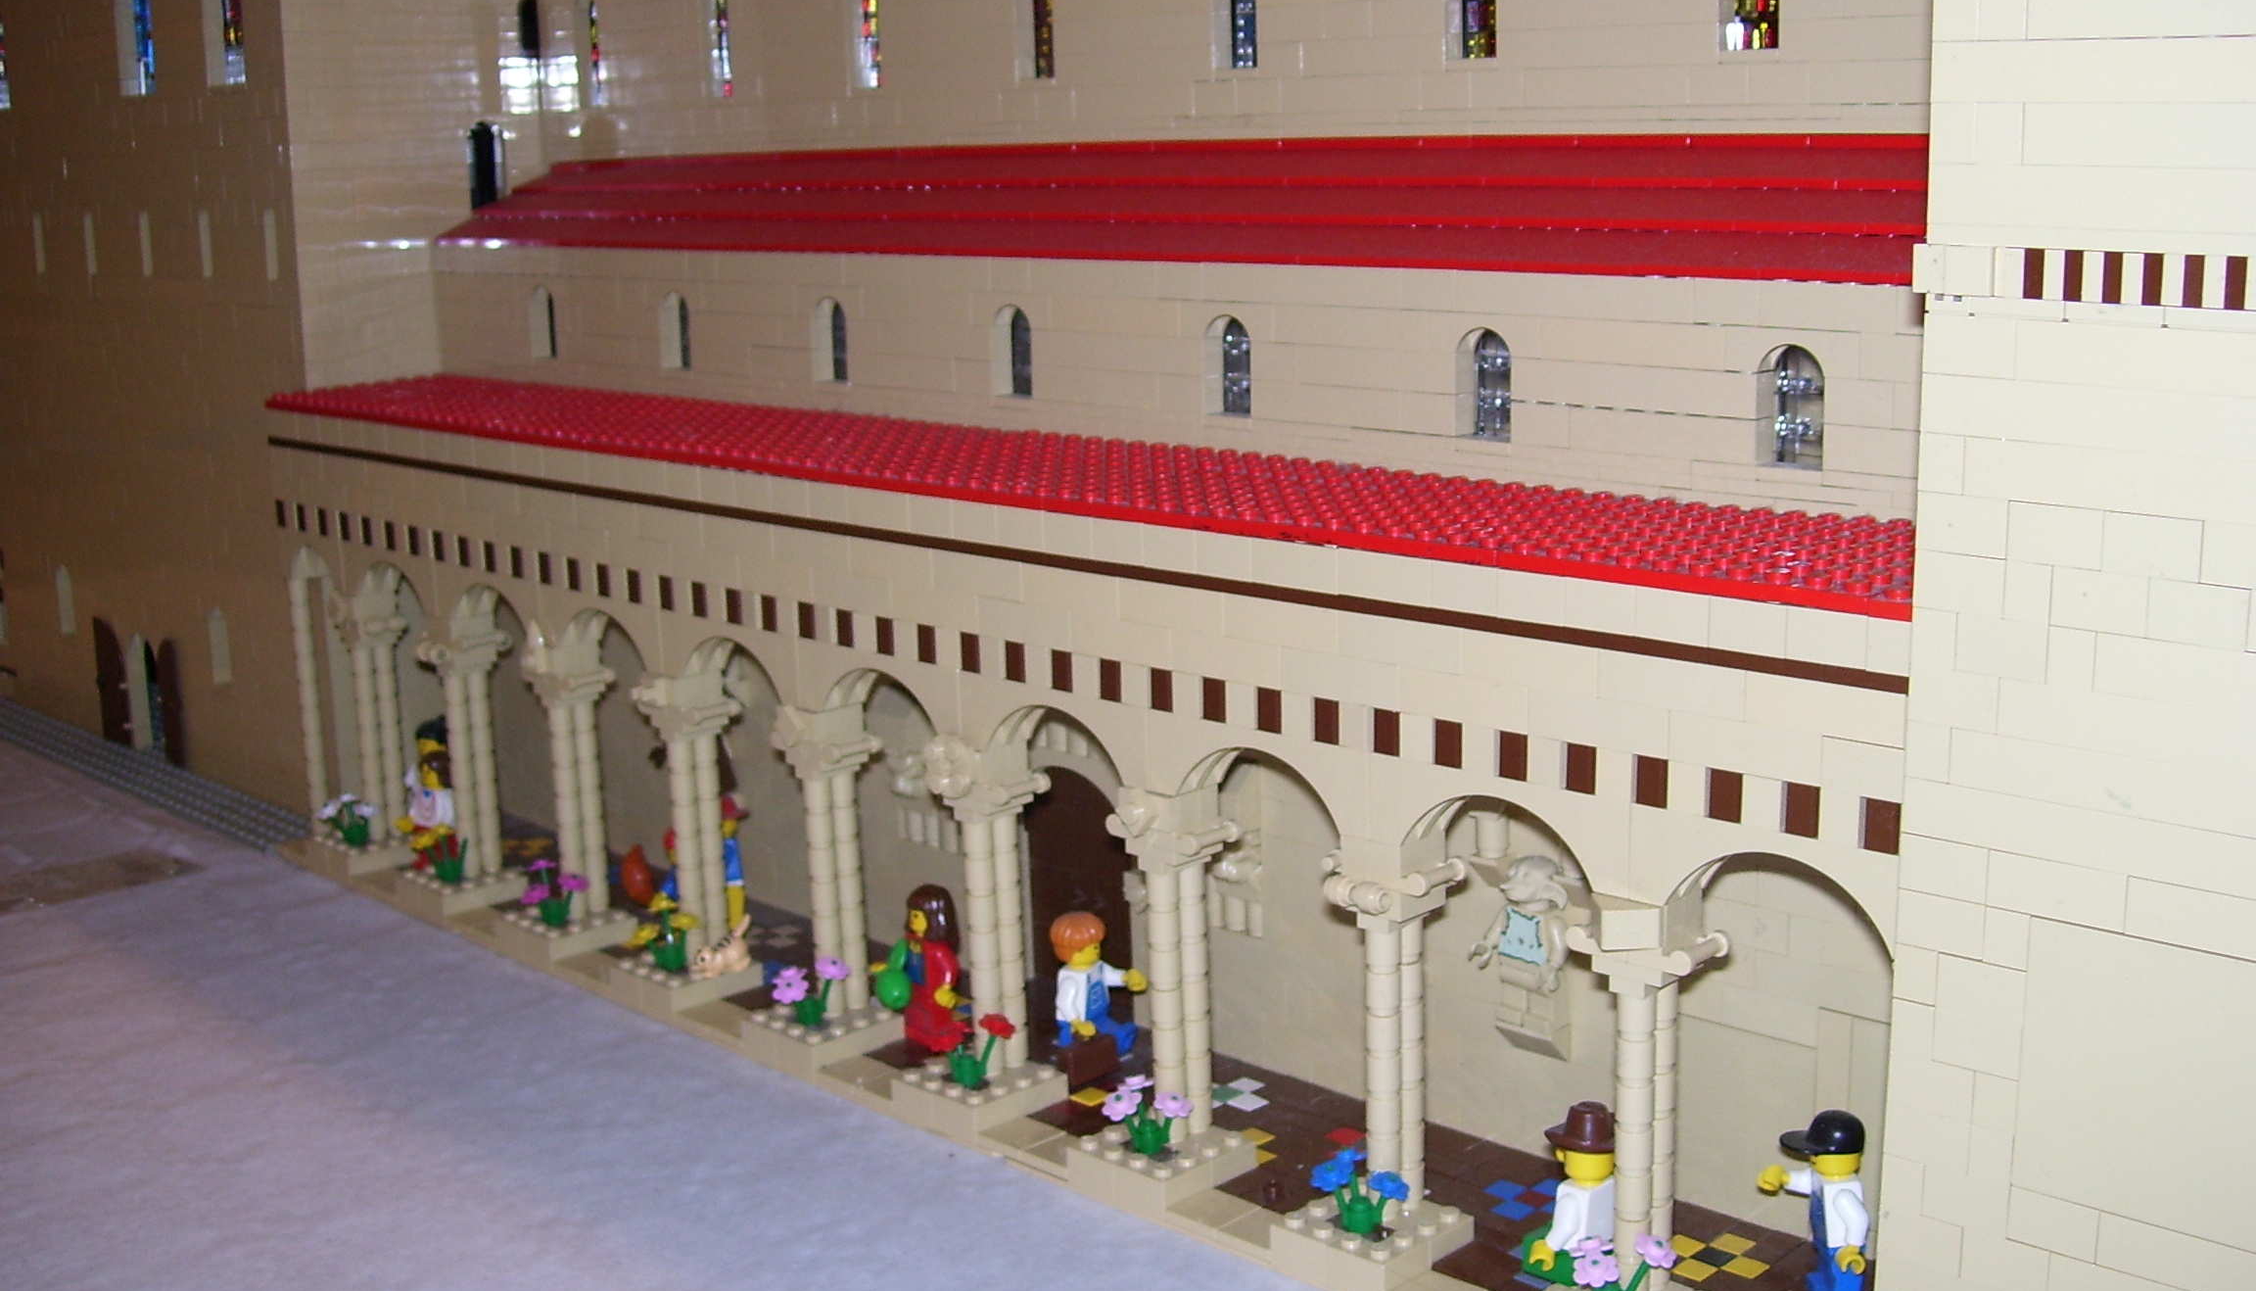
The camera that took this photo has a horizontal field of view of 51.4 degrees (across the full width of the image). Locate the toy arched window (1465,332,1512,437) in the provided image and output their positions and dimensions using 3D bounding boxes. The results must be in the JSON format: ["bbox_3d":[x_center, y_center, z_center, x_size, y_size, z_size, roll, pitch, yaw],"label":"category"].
[{"bbox_3d":[0.085,-0.061,0.547,0.016,0.026,0.007,10,19,43],"label":"toy arched window"}]

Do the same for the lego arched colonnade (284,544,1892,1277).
[{"bbox_3d":[-0.077,0.052,0.633,0.610,0.104,0.026,10,17,43],"label":"lego arched colonnade"}]

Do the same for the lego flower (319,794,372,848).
[{"bbox_3d":[-0.270,0.060,0.816,0.019,0.019,0.018,10,19,43],"label":"lego flower"}]

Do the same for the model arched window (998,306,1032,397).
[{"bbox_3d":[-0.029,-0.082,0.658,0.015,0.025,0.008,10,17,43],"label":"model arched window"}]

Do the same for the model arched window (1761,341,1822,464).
[{"bbox_3d":[0.141,-0.051,0.493,0.016,0.026,0.007,10,19,43],"label":"model arched window"}]

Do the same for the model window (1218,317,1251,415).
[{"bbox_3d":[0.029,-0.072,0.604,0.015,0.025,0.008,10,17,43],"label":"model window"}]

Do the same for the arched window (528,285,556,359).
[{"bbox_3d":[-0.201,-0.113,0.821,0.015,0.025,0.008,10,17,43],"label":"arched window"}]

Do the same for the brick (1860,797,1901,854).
[{"bbox_3d":[0.135,0.031,0.416,0.008,0.010,0.008,10,17,43],"label":"brick"}]

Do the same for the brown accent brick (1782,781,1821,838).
[{"bbox_3d":[0.124,0.030,0.425,0.008,0.010,0.008,10,19,43],"label":"brown accent brick"}]

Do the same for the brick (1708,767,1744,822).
[{"bbox_3d":[0.113,0.027,0.437,0.008,0.010,0.008,10,17,43],"label":"brick"}]

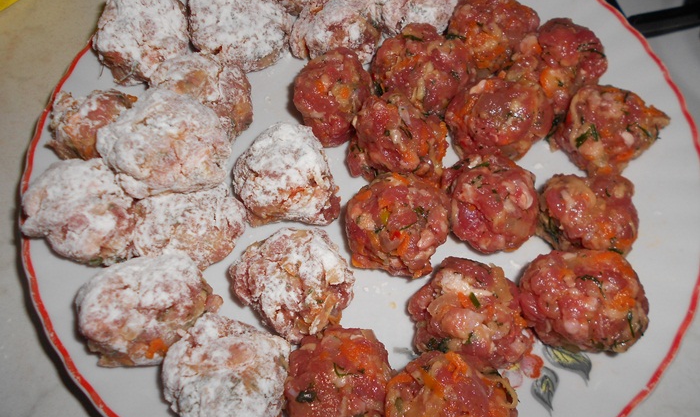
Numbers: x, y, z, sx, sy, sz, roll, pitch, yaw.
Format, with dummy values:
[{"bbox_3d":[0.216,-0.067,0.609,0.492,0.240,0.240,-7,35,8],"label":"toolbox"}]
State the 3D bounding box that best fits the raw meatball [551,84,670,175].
[{"bbox_3d":[0.101,-0.031,0.205,0.043,0.035,0.035,-3,64,0],"label":"raw meatball"}]

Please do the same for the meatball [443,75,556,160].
[{"bbox_3d":[0.062,-0.038,0.218,0.043,0.035,0.037,-3,64,0],"label":"meatball"}]

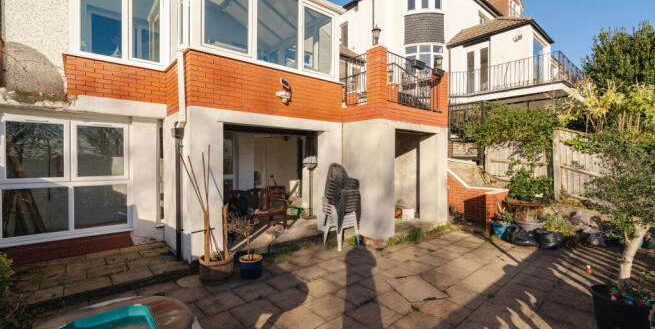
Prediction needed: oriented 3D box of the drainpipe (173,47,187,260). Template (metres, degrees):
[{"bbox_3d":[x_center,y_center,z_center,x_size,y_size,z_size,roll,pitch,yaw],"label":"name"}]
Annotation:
[{"bbox_3d":[-2.171,-0.151,4.271,0.150,3.129,0.170,0,1,-40],"label":"drainpipe"}]

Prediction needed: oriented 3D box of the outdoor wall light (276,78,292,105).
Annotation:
[{"bbox_3d":[-0.765,-1.283,5.154,0.220,0.450,0.180,0,1,-40],"label":"outdoor wall light"}]

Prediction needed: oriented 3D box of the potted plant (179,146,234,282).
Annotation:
[{"bbox_3d":[-1.673,0.637,4.037,0.720,1.820,0.520,0,1,-23],"label":"potted plant"}]

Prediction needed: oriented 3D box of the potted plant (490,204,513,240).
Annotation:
[{"bbox_3d":[3.669,1.187,6.115,0.440,0.700,0.440,1,1,31],"label":"potted plant"}]

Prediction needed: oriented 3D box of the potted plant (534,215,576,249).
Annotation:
[{"bbox_3d":[4.386,1.262,5.596,0.640,0.570,0.580,1,1,38],"label":"potted plant"}]

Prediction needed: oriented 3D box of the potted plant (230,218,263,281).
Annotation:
[{"bbox_3d":[-1.139,1.148,4.094,0.460,0.800,0.420,0,1,-16],"label":"potted plant"}]

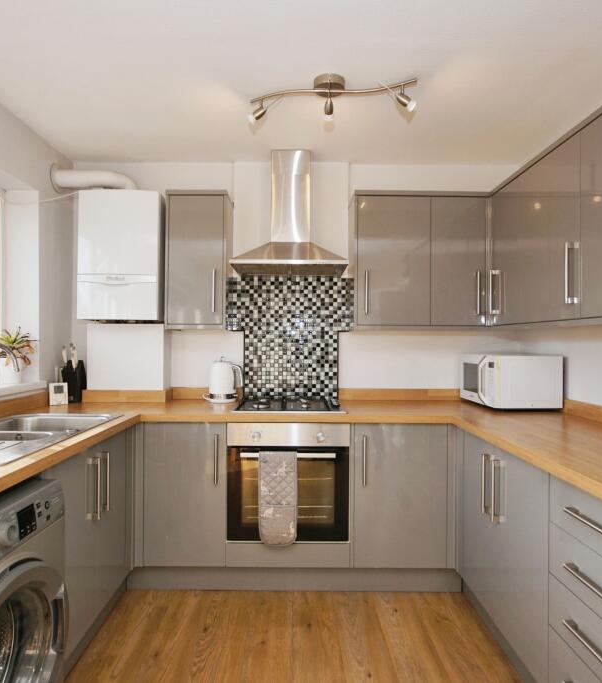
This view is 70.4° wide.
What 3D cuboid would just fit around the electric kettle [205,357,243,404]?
[{"bbox_3d":[-0.444,0.222,2.455,0.215,0.255,0.170,0,0,-3],"label":"electric kettle"}]

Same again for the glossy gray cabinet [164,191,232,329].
[{"bbox_3d":[-0.573,-0.446,2.475,0.312,0.750,0.330,0,0,0],"label":"glossy gray cabinet"}]

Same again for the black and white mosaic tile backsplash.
[{"bbox_3d":[-0.060,-0.028,2.630,0.735,0.770,0.015,0,0,0],"label":"black and white mosaic tile backsplash"}]

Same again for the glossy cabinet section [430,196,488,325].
[{"bbox_3d":[0.861,-0.437,2.488,0.305,0.709,0.315,0,0,0],"label":"glossy cabinet section"}]

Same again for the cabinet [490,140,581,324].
[{"bbox_3d":[1.207,-0.436,1.965,0.310,0.720,0.700,0,0,-1],"label":"cabinet"}]

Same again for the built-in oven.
[{"bbox_3d":[-0.061,0.690,2.345,0.600,0.595,0.560,0,0,0],"label":"built-in oven"}]

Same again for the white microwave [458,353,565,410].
[{"bbox_3d":[1.170,0.213,2.410,0.375,0.275,0.440,0,0,2],"label":"white microwave"}]

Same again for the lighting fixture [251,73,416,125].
[{"bbox_3d":[0.124,-1.020,1.815,0.710,0.150,0.160,0,0,7],"label":"lighting fixture"}]

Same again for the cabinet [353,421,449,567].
[{"bbox_3d":[0.476,0.744,2.360,0.460,0.715,0.580,0,0,-1],"label":"cabinet"}]

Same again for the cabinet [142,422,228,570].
[{"bbox_3d":[-0.567,0.746,2.365,0.405,0.715,0.580,0,0,0],"label":"cabinet"}]

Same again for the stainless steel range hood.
[{"bbox_3d":[-0.060,-0.752,2.400,0.600,0.715,0.480,0,0,0],"label":"stainless steel range hood"}]

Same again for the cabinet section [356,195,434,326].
[{"bbox_3d":[0.505,-0.439,2.485,0.408,0.709,0.315,0,0,0],"label":"cabinet section"}]

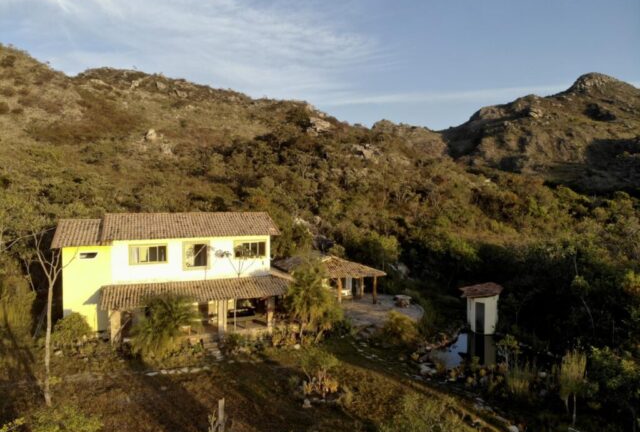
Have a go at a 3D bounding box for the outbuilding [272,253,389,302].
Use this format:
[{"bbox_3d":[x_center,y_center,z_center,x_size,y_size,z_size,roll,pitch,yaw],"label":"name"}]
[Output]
[{"bbox_3d":[0.603,5.509,40.741,7.000,4.000,9.400,-1,2,-22],"label":"outbuilding"}]

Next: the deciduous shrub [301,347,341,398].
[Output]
[{"bbox_3d":[0.024,7.654,21.700,1.898,2.467,1.900,0,2,0],"label":"deciduous shrub"}]

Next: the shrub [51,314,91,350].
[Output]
[{"bbox_3d":[-14.674,6.761,26.200,2.406,2.062,2.200,-1,2,-29],"label":"shrub"}]

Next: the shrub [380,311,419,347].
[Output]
[{"bbox_3d":[4.981,7.049,27.800,2.309,2.188,2.200,0,2,10],"label":"shrub"}]

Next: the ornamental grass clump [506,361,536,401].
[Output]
[{"bbox_3d":[9.719,7.982,21.400,1.350,1.620,1.350,1,2,25],"label":"ornamental grass clump"}]

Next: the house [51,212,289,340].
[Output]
[{"bbox_3d":[-10.386,3.776,31.610,14.250,7.900,8.800,-1,2,-22],"label":"house"}]

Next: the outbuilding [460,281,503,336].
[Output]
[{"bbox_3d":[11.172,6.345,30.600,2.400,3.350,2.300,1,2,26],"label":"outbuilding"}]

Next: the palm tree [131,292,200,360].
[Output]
[{"bbox_3d":[-9.019,6.450,25.900,3.964,3.850,3.700,-1,2,-19],"label":"palm tree"}]

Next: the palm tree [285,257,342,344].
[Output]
[{"bbox_3d":[-0.418,5.428,28.500,3.614,5.483,3.600,0,2,-1],"label":"palm tree"}]

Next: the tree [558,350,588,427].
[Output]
[{"bbox_3d":[10.798,7.305,18.900,1.240,3.223,1.300,1,2,30],"label":"tree"}]

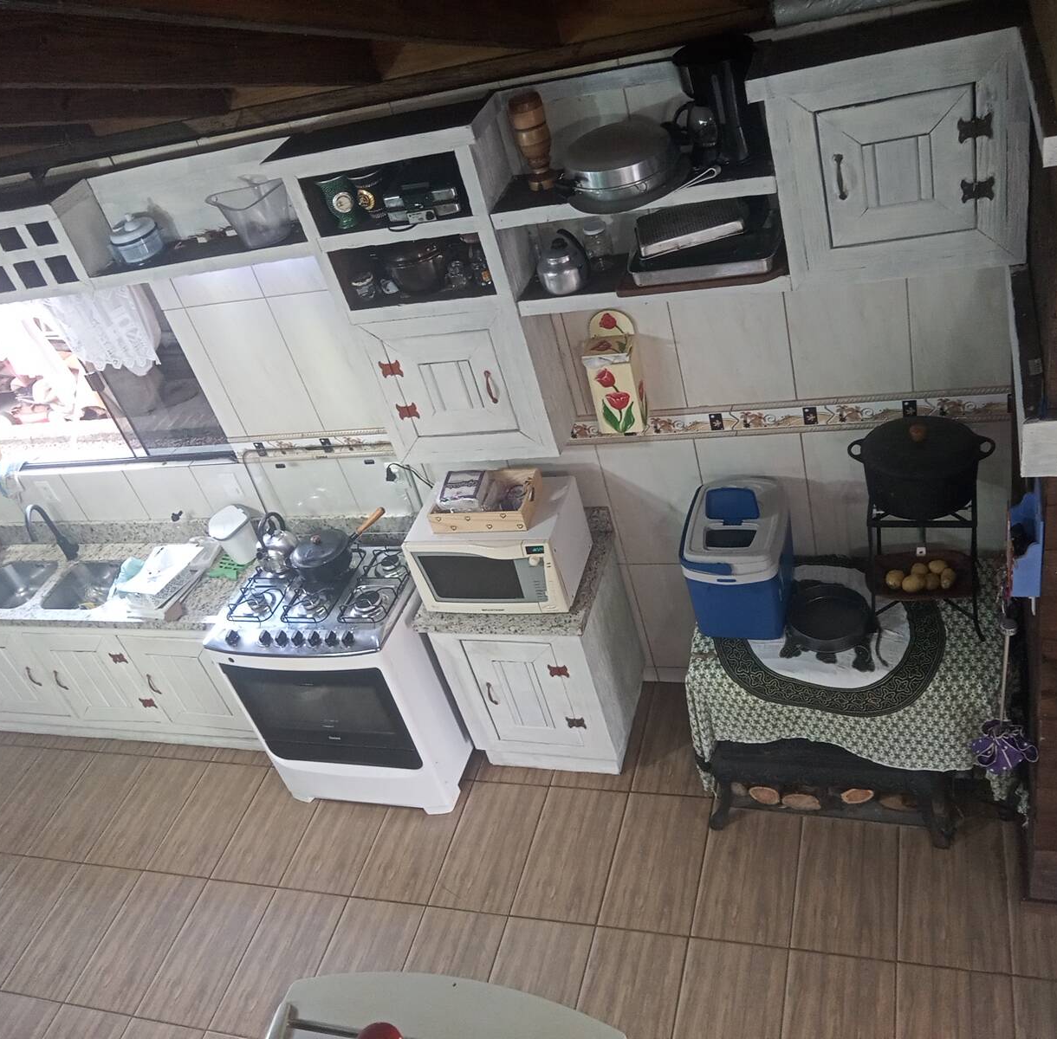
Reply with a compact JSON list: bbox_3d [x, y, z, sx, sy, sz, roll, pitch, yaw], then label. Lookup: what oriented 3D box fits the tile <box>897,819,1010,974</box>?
[{"bbox_3d":[1.346,1.168,3.552,0.320,0.010,0.559,-2,39,22],"label":"tile"}]

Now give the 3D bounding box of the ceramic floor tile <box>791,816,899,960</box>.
[{"bbox_3d":[1.050,1.177,3.671,0.316,0.010,0.554,-1,39,22],"label":"ceramic floor tile"}]

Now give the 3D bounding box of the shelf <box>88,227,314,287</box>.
[{"bbox_3d":[-1.027,-0.884,3.676,0.890,0.048,0.237,-2,39,22],"label":"shelf"}]

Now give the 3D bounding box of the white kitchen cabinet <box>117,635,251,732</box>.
[{"bbox_3d":[-1.340,0.545,4.859,0.490,0.565,0.475,-2,39,22],"label":"white kitchen cabinet"}]

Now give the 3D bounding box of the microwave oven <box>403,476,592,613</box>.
[{"bbox_3d":[-0.086,0.090,3.971,0.550,0.323,0.375,-2,39,22],"label":"microwave oven"}]

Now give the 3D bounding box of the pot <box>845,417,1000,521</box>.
[{"bbox_3d":[1.131,-0.167,3.231,0.405,0.225,0.315,-1,39,22],"label":"pot"}]

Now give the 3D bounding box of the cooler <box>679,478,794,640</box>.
[{"bbox_3d":[0.725,0.138,3.826,0.295,0.385,0.403,-1,39,22],"label":"cooler"}]

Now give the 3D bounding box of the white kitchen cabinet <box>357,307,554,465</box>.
[{"bbox_3d":[-0.204,-0.496,3.771,0.589,0.553,0.240,-1,39,22],"label":"white kitchen cabinet"}]

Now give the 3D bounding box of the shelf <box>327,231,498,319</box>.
[{"bbox_3d":[-0.315,-0.807,3.466,0.522,0.228,0.237,-2,39,22],"label":"shelf"}]

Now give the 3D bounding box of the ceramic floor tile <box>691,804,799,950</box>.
[{"bbox_3d":[0.754,1.185,3.793,0.316,0.010,0.554,-1,39,22],"label":"ceramic floor tile"}]

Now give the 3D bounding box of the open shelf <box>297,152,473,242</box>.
[{"bbox_3d":[-0.382,-0.999,3.323,0.527,0.215,0.237,-2,39,22],"label":"open shelf"}]

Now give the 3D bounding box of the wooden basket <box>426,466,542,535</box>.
[{"bbox_3d":[-0.144,-0.069,3.967,0.360,0.098,0.250,-1,39,22],"label":"wooden basket"}]

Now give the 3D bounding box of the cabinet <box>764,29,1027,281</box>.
[{"bbox_3d":[0.963,-0.951,2.916,0.593,0.590,0.240,-1,39,22],"label":"cabinet"}]

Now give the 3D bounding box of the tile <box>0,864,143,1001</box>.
[{"bbox_3d":[-1.856,1.679,4.587,0.332,0.010,0.582,-1,39,22],"label":"tile"}]

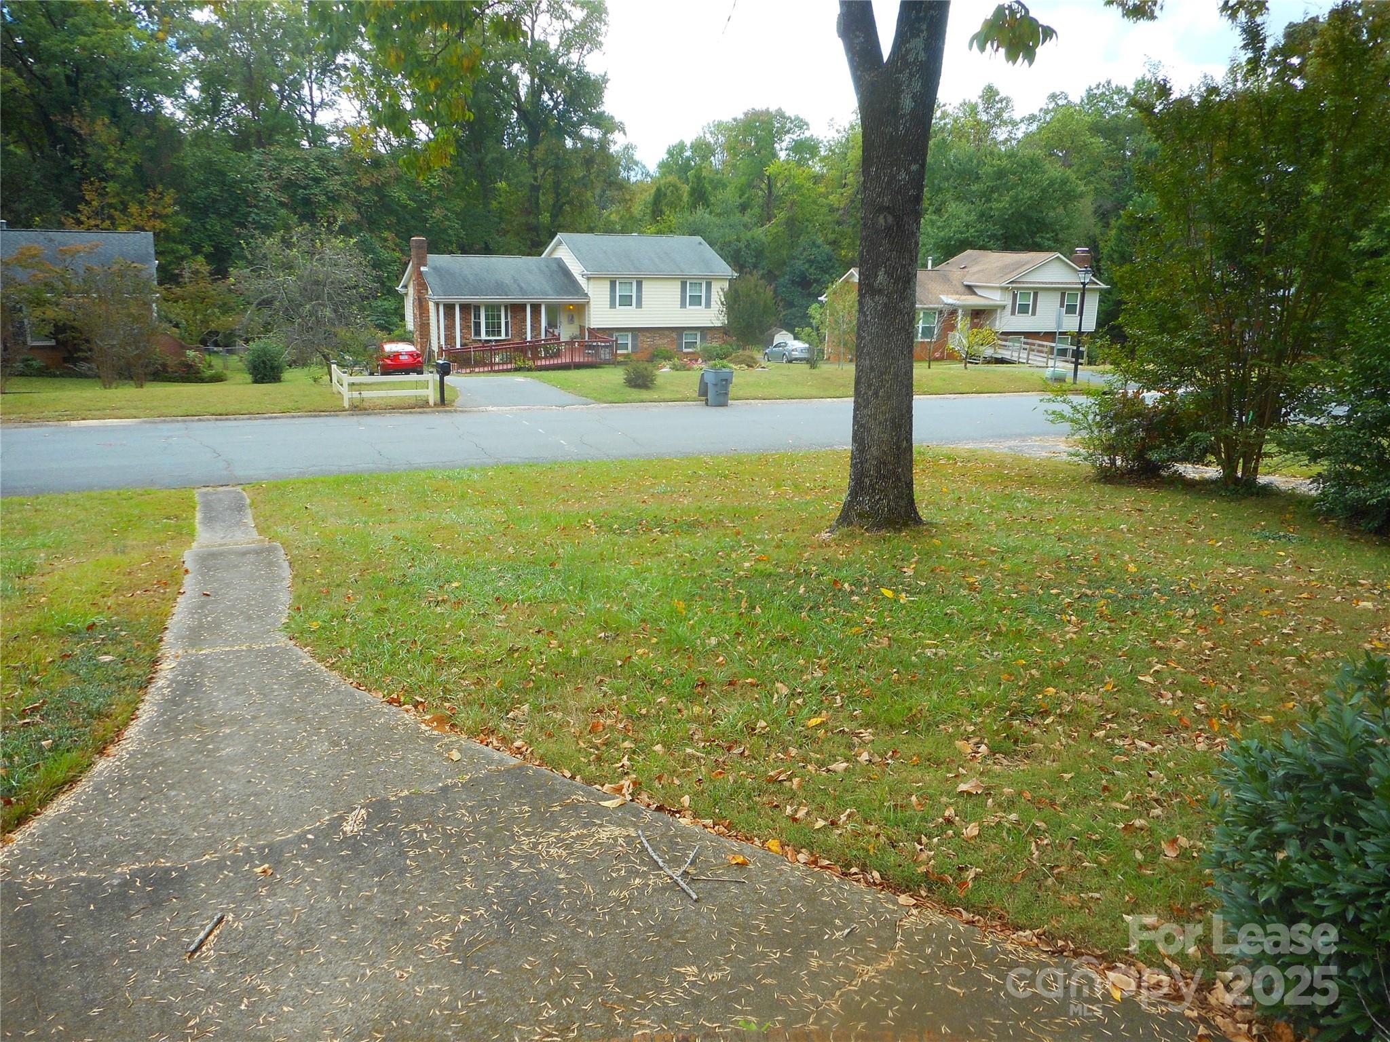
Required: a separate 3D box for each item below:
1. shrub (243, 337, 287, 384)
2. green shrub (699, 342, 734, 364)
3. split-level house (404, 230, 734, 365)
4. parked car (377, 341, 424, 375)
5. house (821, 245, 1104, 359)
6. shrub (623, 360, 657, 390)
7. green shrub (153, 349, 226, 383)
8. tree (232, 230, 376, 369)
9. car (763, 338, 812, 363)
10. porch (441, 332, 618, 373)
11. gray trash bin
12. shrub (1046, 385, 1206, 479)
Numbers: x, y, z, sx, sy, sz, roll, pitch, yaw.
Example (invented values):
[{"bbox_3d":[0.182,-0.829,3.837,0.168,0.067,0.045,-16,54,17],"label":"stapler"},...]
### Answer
[{"bbox_3d":[-16.943,-6.398,39.361,1.750,1.850,1.750,-4,16,-19],"label":"shrub"},{"bbox_3d":[1.116,-8.844,52.151,1.800,1.150,1.600,-4,16,-19],"label":"green shrub"},{"bbox_3d":[-7.080,-12.427,54.230,16.039,6.504,9.614,-6,16,-24],"label":"split-level house"},{"bbox_3d":[-13.302,-7.468,45.412,1.800,1.450,4.600,-5,16,-21],"label":"parked car"},{"bbox_3d":[15.187,-12.952,59.635,15.178,6.349,8.928,-4,16,-18],"label":"house"},{"bbox_3d":[-2.041,-5.564,37.455,1.300,1.120,1.300,1,15,0],"label":"shrub"},{"bbox_3d":[-19.725,-6.101,39.025,2.700,1.350,1.900,-4,16,-19],"label":"green shrub"},{"bbox_3d":[-15.647,-8.569,39.511,5.300,6.100,5.000,-4,16,-19],"label":"tree"},{"bbox_3d":[5.993,-11.081,64.814,1.840,1.440,4.750,-4,16,-20],"label":"car"},{"bbox_3d":[-8.201,-8.191,47.723,8.371,1.750,3.600,-6,16,-24],"label":"porch"},{"bbox_3d":[0.700,-4.136,30.858,0.720,1.100,0.880,-8,18,-32],"label":"gray trash bin"},{"bbox_3d":[7.548,-1.634,17.399,2.450,1.550,1.950,-4,16,-19],"label":"shrub"}]

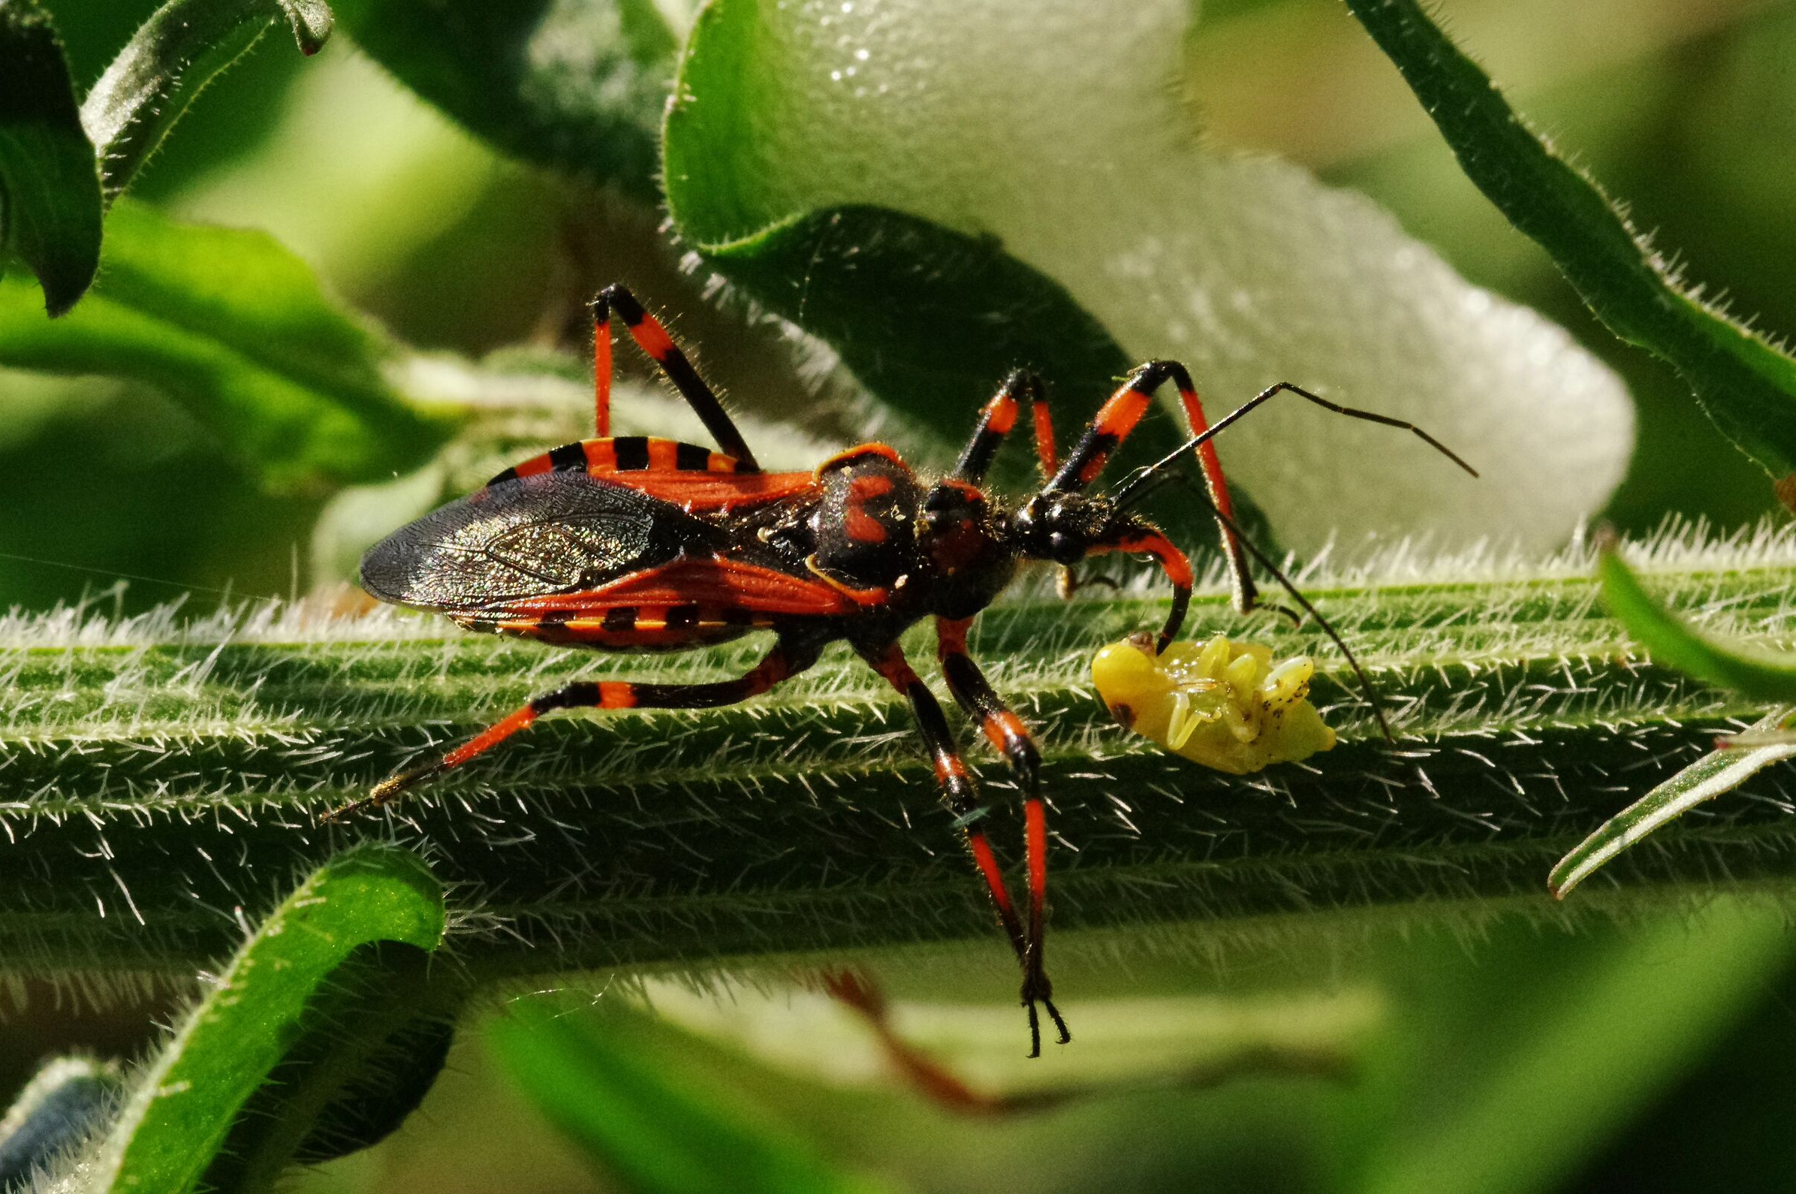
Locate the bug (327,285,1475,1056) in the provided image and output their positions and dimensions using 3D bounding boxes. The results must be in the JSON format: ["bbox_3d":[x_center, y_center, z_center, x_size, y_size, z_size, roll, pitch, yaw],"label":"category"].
[{"bbox_3d":[0.000,0.001,0.159,0.024,0.008,0.015,-3,50,-2],"label":"bug"}]

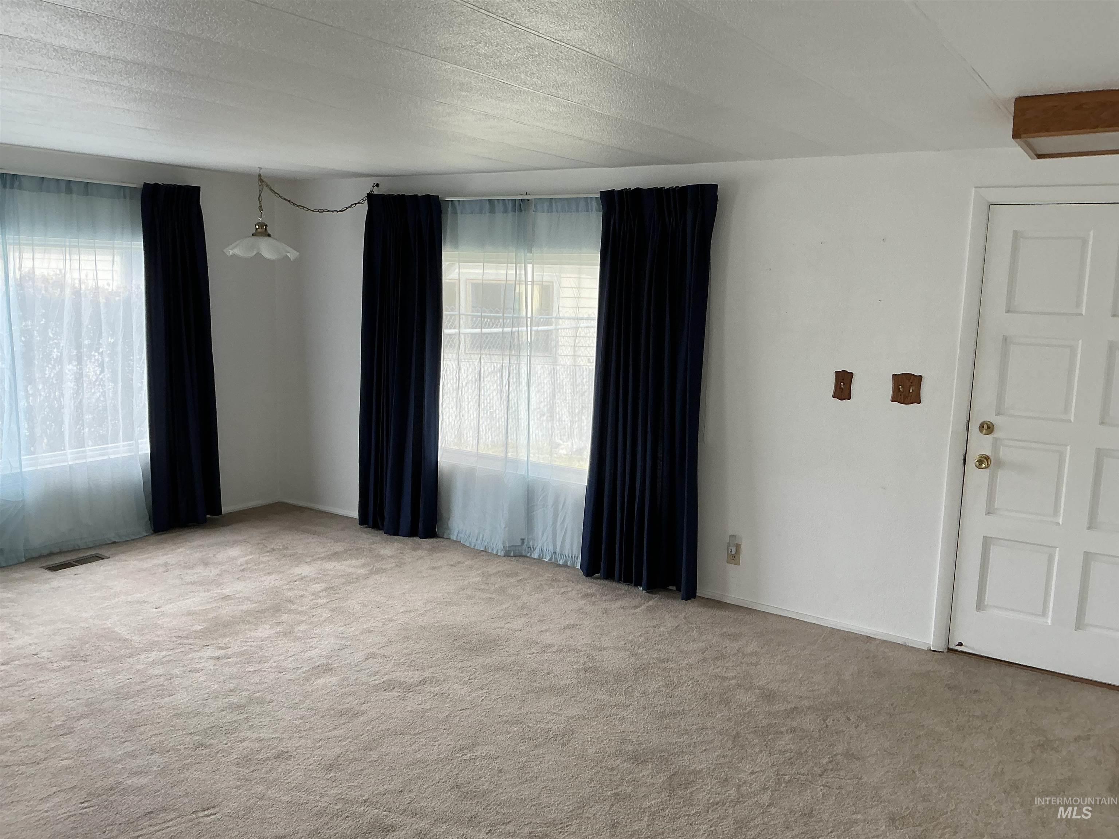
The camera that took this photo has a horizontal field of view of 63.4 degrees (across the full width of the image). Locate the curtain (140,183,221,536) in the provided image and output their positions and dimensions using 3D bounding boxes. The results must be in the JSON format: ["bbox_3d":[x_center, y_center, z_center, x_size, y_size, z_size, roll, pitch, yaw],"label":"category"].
[{"bbox_3d":[-2.399,-0.372,5.770,0.130,2.150,0.470,7,10,32],"label":"curtain"}]

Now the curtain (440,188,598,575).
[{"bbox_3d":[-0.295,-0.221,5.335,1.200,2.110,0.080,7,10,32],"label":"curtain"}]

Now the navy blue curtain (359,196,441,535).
[{"bbox_3d":[-1.018,-0.321,5.742,0.610,2.130,0.130,7,10,32],"label":"navy blue curtain"}]

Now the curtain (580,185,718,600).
[{"bbox_3d":[0.456,-0.139,4.818,0.670,2.130,0.140,7,10,32],"label":"curtain"}]

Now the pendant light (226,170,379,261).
[{"bbox_3d":[-1.602,-1.265,5.634,0.920,0.540,0.440,-2,9,-21],"label":"pendant light"}]

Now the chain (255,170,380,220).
[{"bbox_3d":[-1.497,-1.389,5.654,0.720,0.297,0.040,-2,9,-21],"label":"chain"}]

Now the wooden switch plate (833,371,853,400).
[{"bbox_3d":[1.360,-0.163,4.335,0.085,0.140,0.020,7,10,32],"label":"wooden switch plate"}]

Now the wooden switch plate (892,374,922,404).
[{"bbox_3d":[1.605,-0.141,4.181,0.133,0.146,0.020,7,10,32],"label":"wooden switch plate"}]

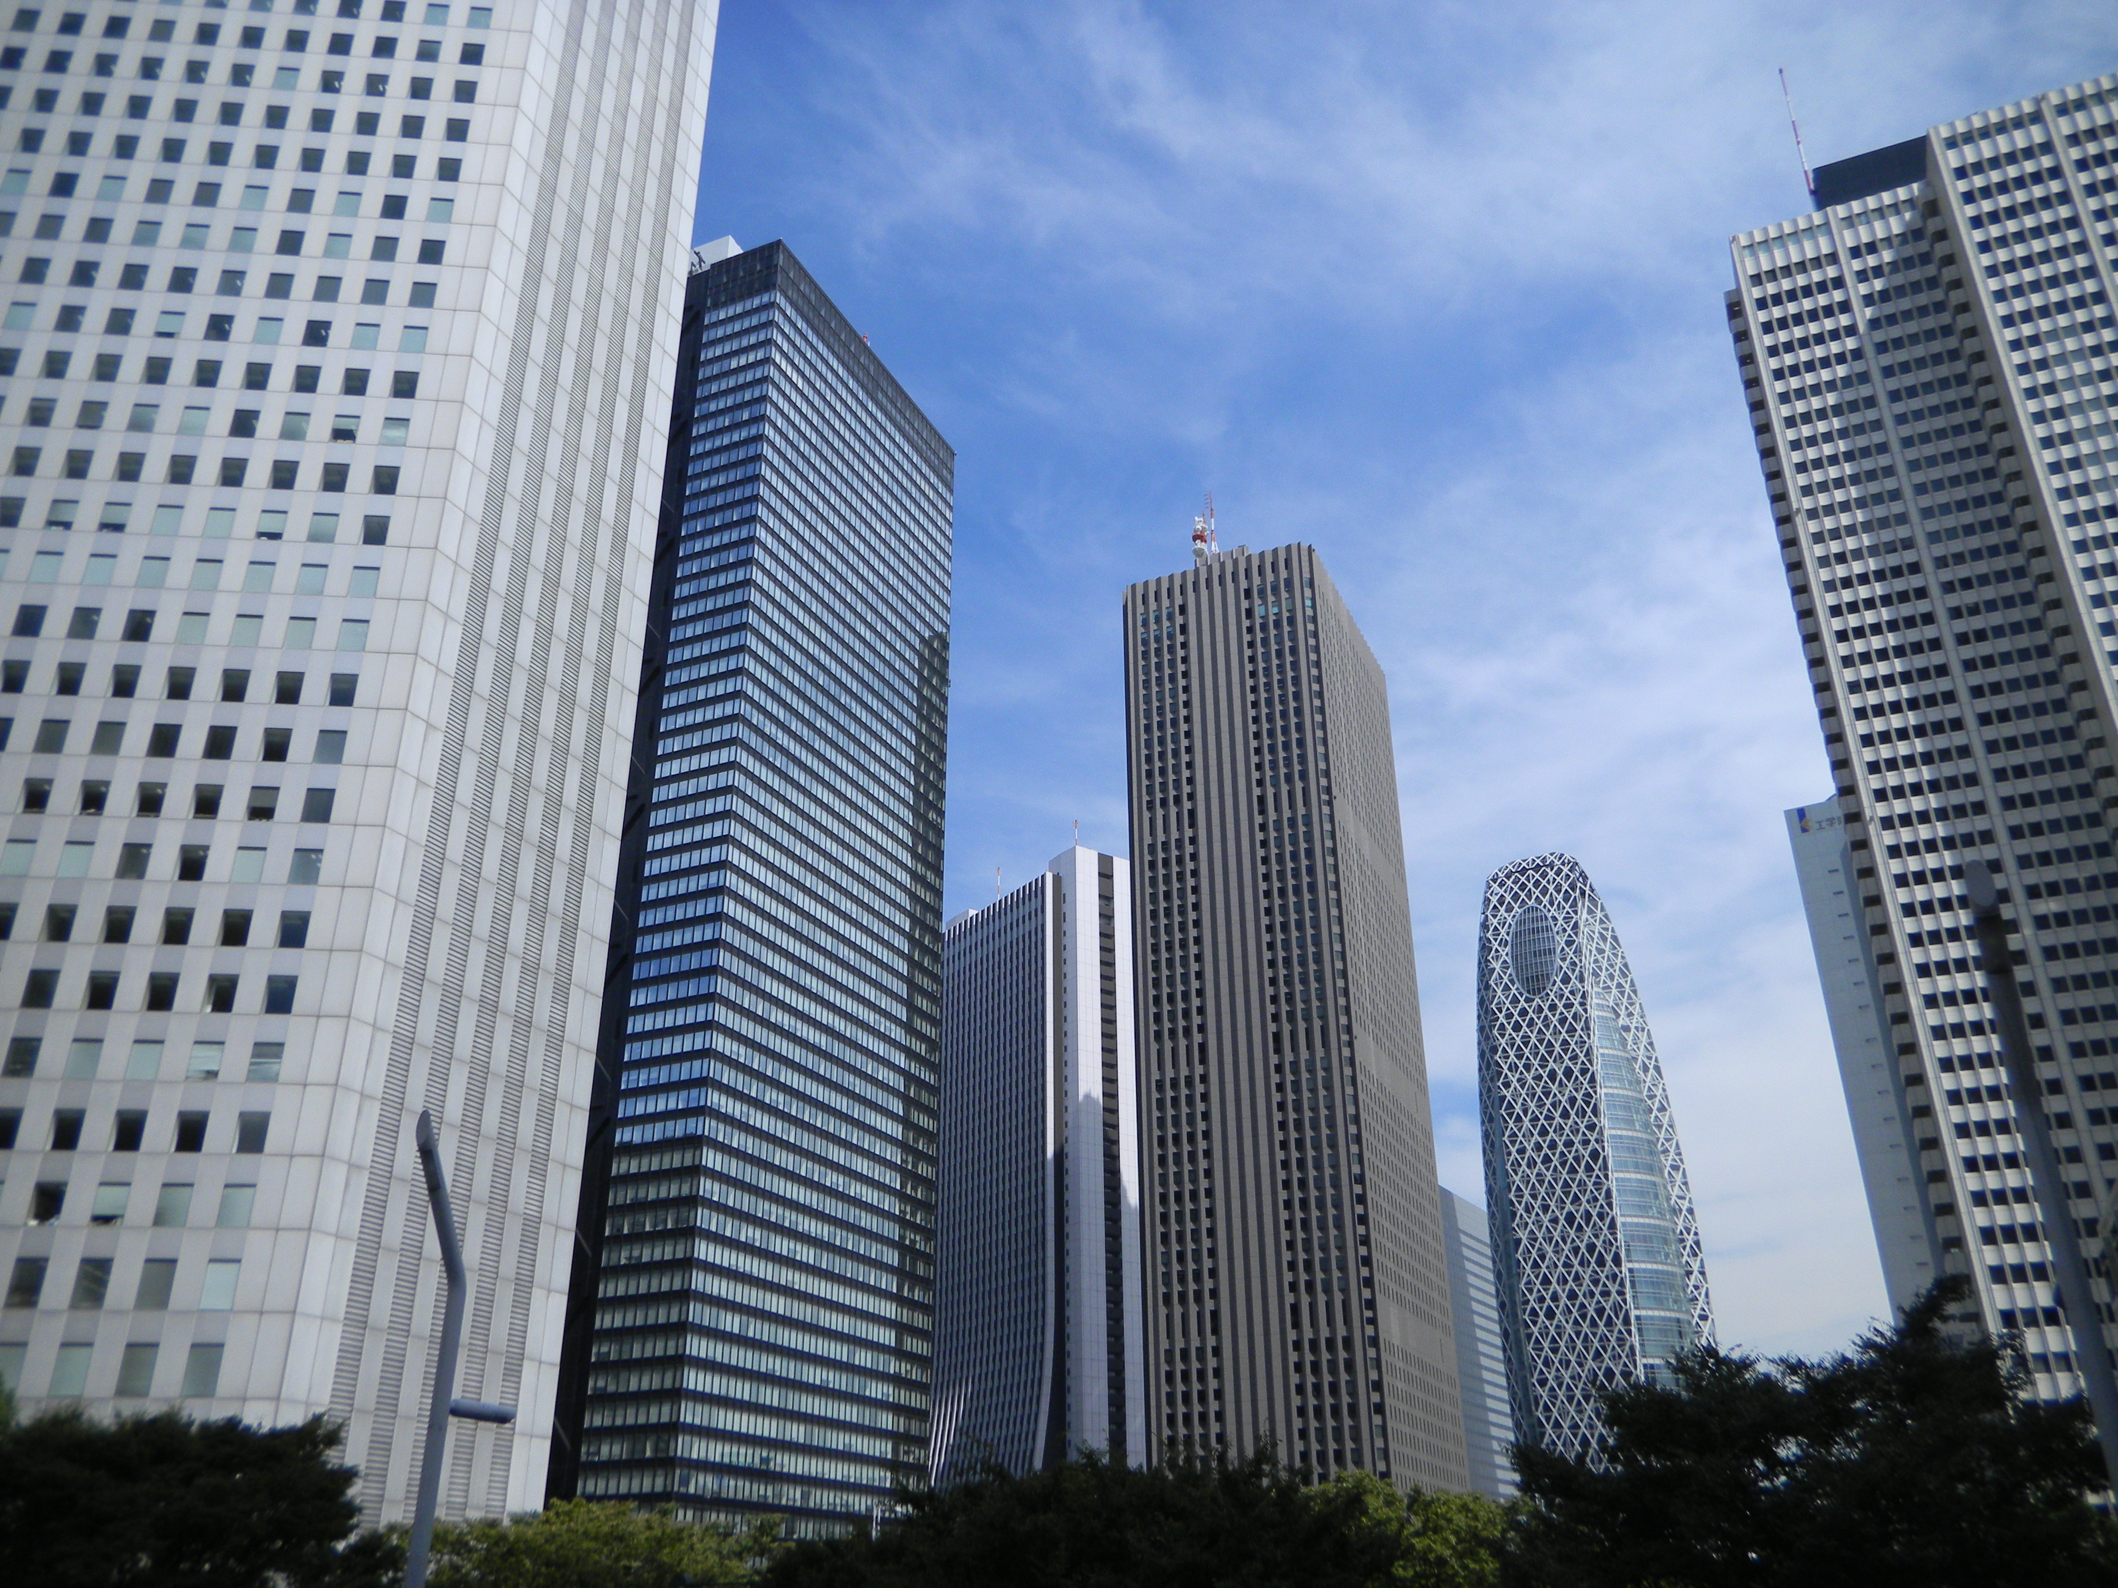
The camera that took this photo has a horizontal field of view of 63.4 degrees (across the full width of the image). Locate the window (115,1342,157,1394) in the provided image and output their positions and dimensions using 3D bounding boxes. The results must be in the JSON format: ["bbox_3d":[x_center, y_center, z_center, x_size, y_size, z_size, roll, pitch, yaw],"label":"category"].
[{"bbox_3d":[-44.403,27.887,82.618,1.600,2.380,0.150,1,-26,-3],"label":"window"}]

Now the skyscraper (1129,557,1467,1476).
[{"bbox_3d":[48.156,59.778,356.822,44.000,216.500,61.600,-11,-28,21],"label":"skyscraper"}]

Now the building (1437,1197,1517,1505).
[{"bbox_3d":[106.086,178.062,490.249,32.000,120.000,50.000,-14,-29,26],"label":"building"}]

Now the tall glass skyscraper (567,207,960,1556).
[{"bbox_3d":[-50.700,20.007,259.527,43.000,204.000,60.500,-11,-28,21],"label":"tall glass skyscraper"}]

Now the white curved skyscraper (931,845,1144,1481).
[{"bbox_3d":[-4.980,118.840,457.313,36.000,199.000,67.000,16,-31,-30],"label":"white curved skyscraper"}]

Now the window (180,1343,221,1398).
[{"bbox_3d":[-41.329,27.969,82.789,1.580,2.370,0.150,1,-26,-3],"label":"window"}]

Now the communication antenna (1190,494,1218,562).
[{"bbox_3d":[34.317,-61.523,397.050,6.200,20.000,5.500,-11,-28,21],"label":"communication antenna"}]

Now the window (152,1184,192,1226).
[{"bbox_3d":[-44.434,20.767,86.089,1.570,2.130,0.150,1,-26,-3],"label":"window"}]

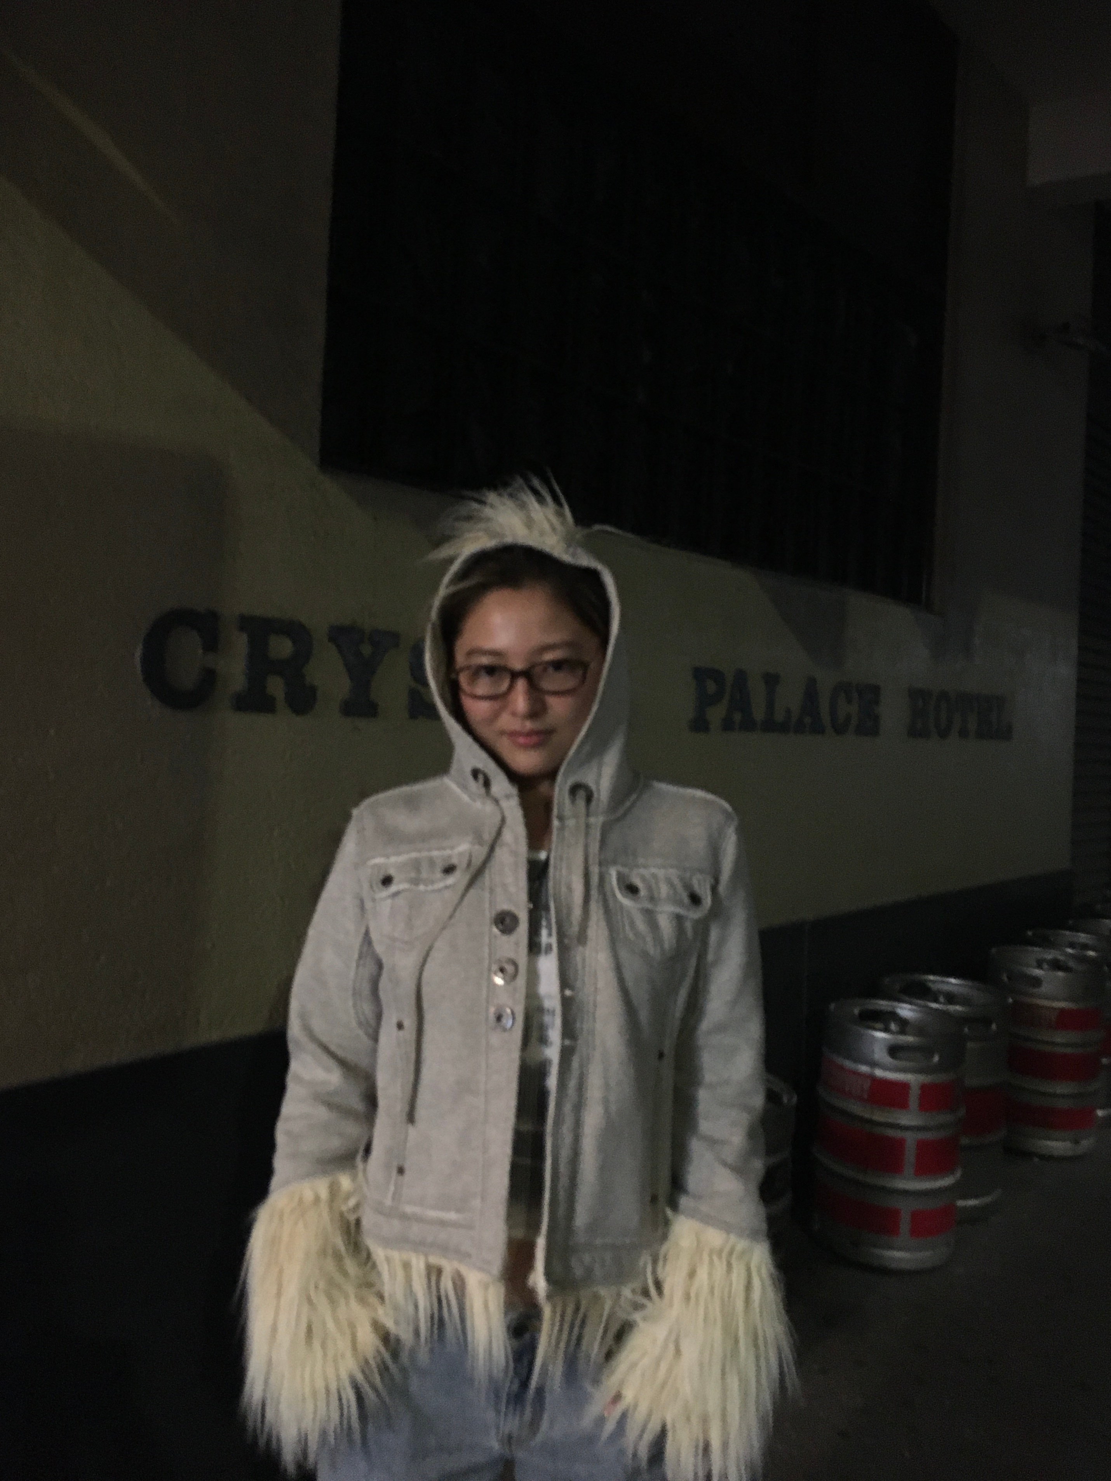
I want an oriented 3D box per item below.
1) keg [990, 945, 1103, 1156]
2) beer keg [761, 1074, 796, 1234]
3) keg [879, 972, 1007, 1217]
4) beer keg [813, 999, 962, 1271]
[{"bbox_3d":[1.651,1.046,4.208,0.385,0.605,0.385,3,1,21],"label":"keg"},{"bbox_3d":[0.482,1.145,3.495,0.380,0.345,0.380,2,1,8],"label":"beer keg"},{"bbox_3d":[1.114,1.031,3.618,0.385,0.605,0.385,3,1,17],"label":"keg"},{"bbox_3d":[0.889,1.030,3.300,0.385,0.605,0.385,3,1,15],"label":"beer keg"}]

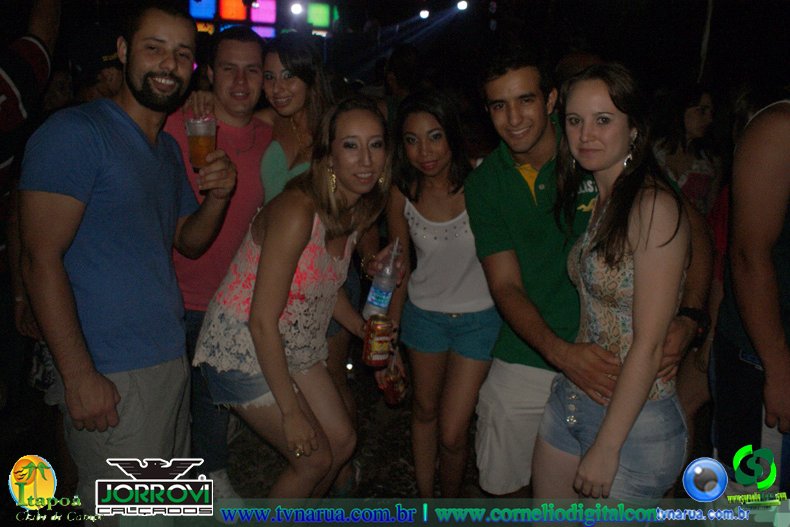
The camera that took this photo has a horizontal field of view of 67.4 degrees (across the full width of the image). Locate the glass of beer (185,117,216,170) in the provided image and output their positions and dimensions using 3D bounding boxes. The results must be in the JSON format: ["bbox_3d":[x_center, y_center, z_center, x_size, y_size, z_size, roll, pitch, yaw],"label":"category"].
[{"bbox_3d":[-0.457,-0.281,1.400,0.073,0.120,0.073,-1,13,-18],"label":"glass of beer"}]

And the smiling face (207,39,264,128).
[{"bbox_3d":[-0.439,-0.504,1.640,0.160,0.225,0.180,-3,14,-20],"label":"smiling face"}]

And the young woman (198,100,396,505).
[{"bbox_3d":[-0.290,0.345,1.673,0.540,1.550,0.460,11,18,39],"label":"young woman"}]

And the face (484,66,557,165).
[{"bbox_3d":[0.293,-0.352,1.390,0.165,0.220,0.180,-7,13,21],"label":"face"}]

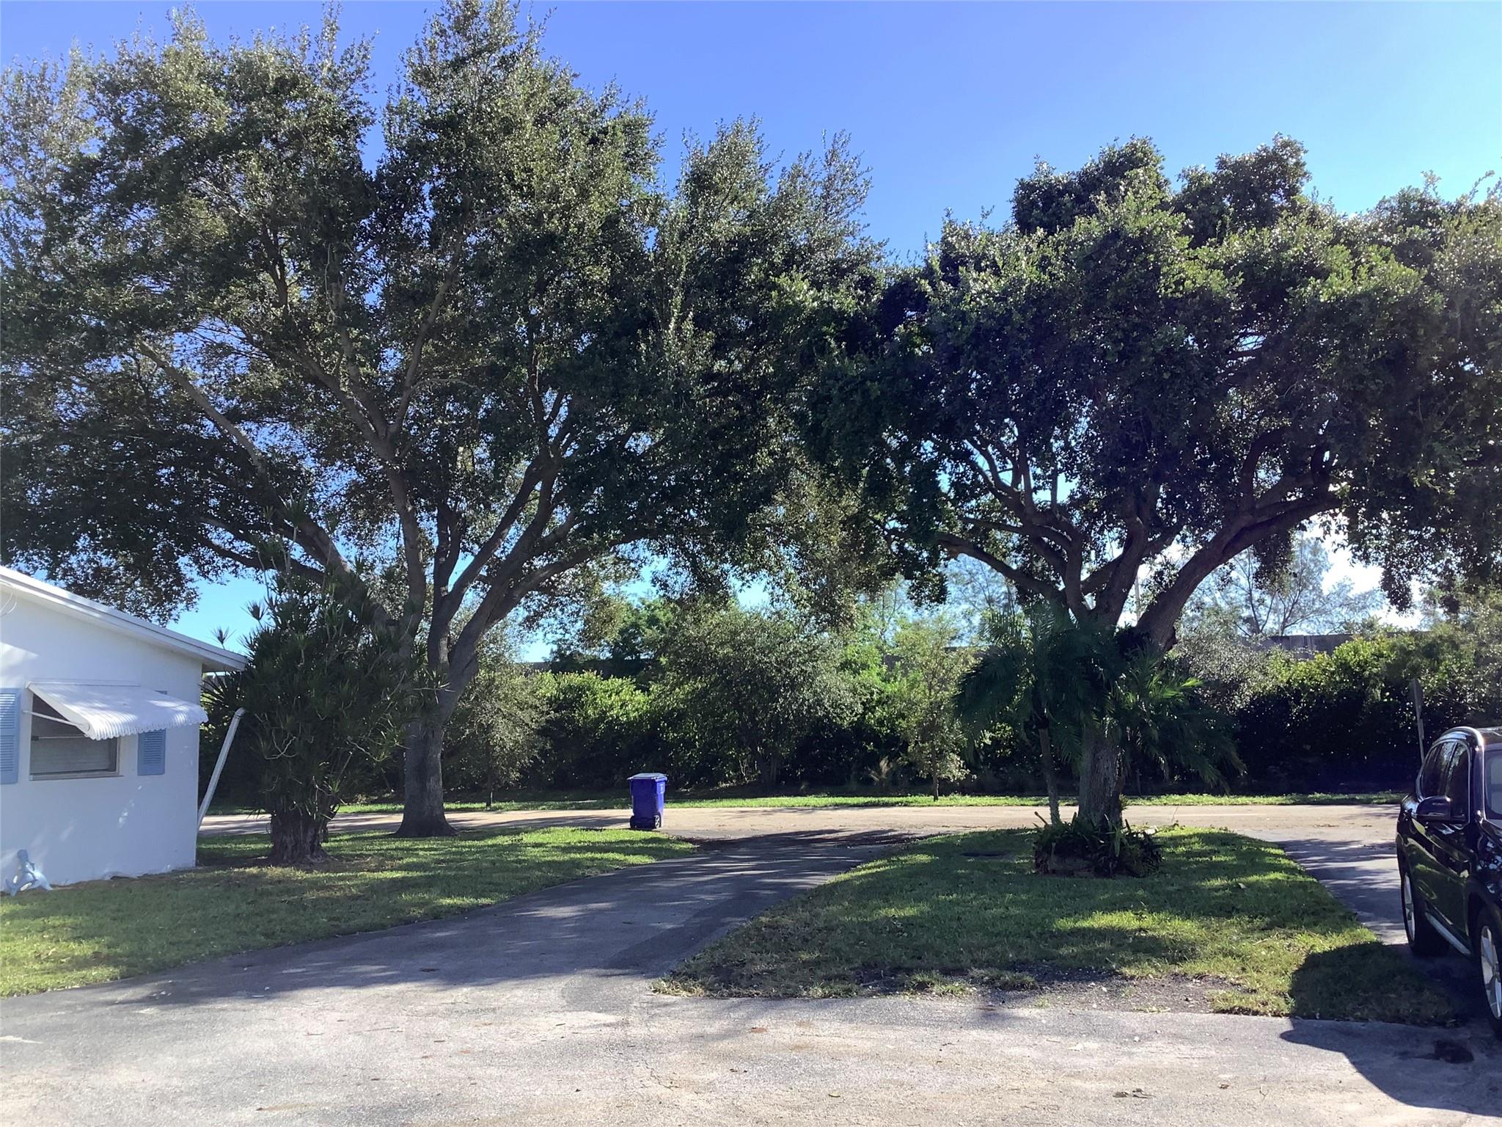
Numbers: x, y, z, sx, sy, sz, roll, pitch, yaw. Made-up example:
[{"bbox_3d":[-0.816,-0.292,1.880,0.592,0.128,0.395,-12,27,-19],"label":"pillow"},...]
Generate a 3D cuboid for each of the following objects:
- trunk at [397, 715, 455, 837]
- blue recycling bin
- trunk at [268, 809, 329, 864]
[{"bbox_3d":[-6.127,3.997,25.400,1.080,2.270,1.020,0,-7,-14],"label":"trunk"},{"bbox_3d":[-1.990,4.589,26.000,0.600,1.060,0.730,-4,-7,14],"label":"blue recycling bin"},{"bbox_3d":[-6.322,3.809,18.800,0.820,0.750,0.800,1,-8,-19],"label":"trunk"}]

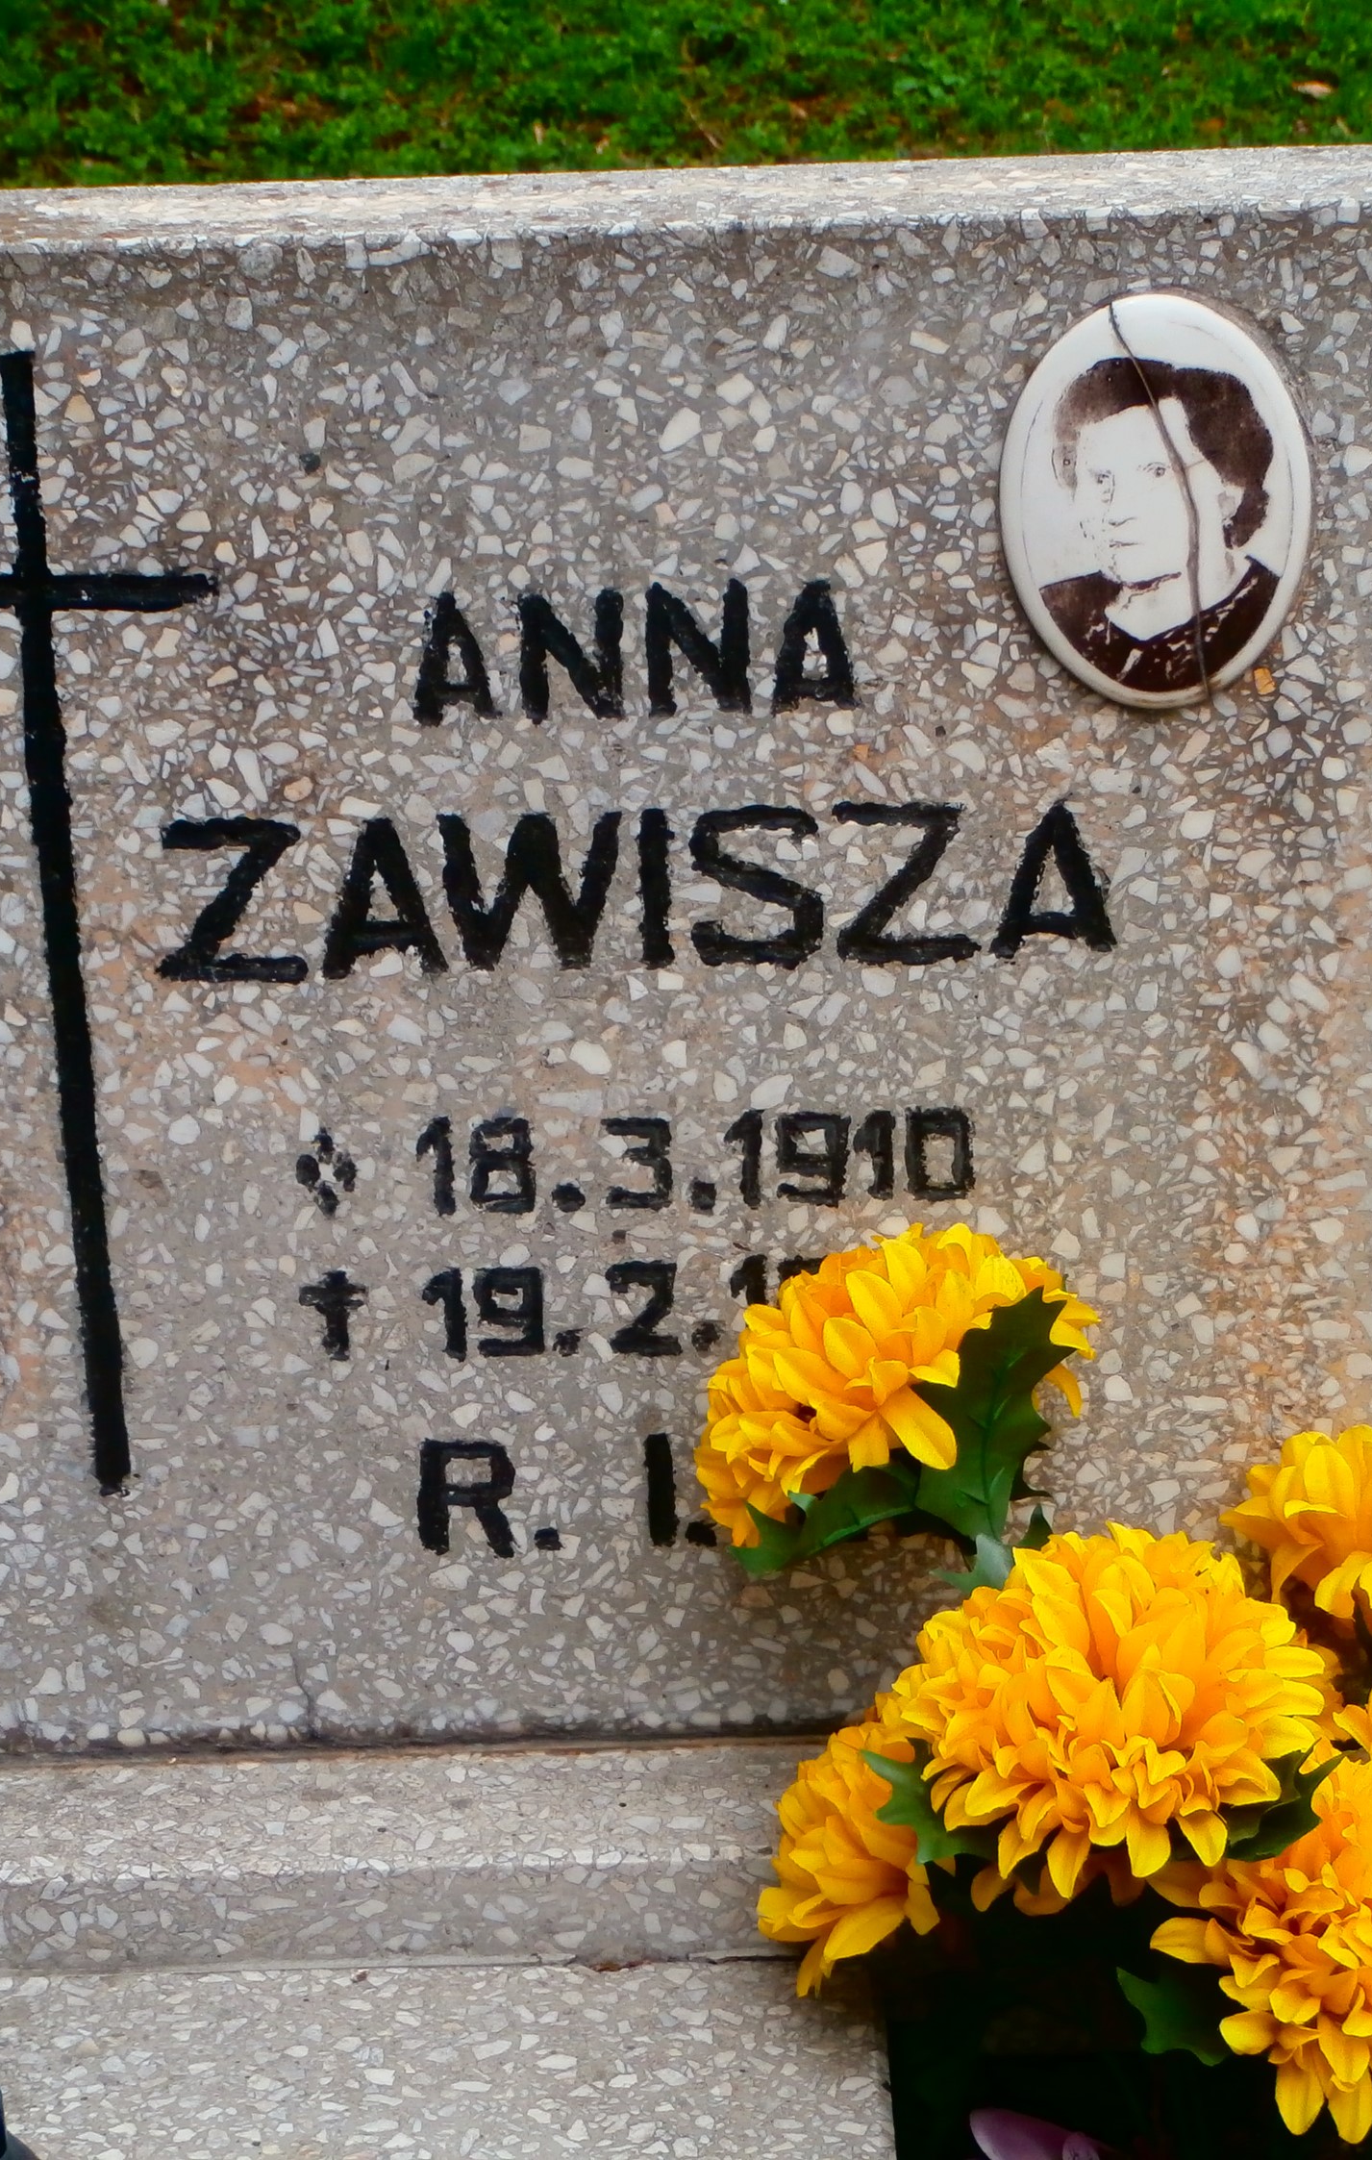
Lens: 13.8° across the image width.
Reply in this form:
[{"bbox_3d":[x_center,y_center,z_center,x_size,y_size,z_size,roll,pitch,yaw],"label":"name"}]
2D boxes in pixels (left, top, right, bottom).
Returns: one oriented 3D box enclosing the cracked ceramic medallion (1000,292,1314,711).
[{"bbox_3d":[0.159,-0.196,1.915,0.106,0.147,0.014,-2,23,1],"label":"cracked ceramic medallion"}]

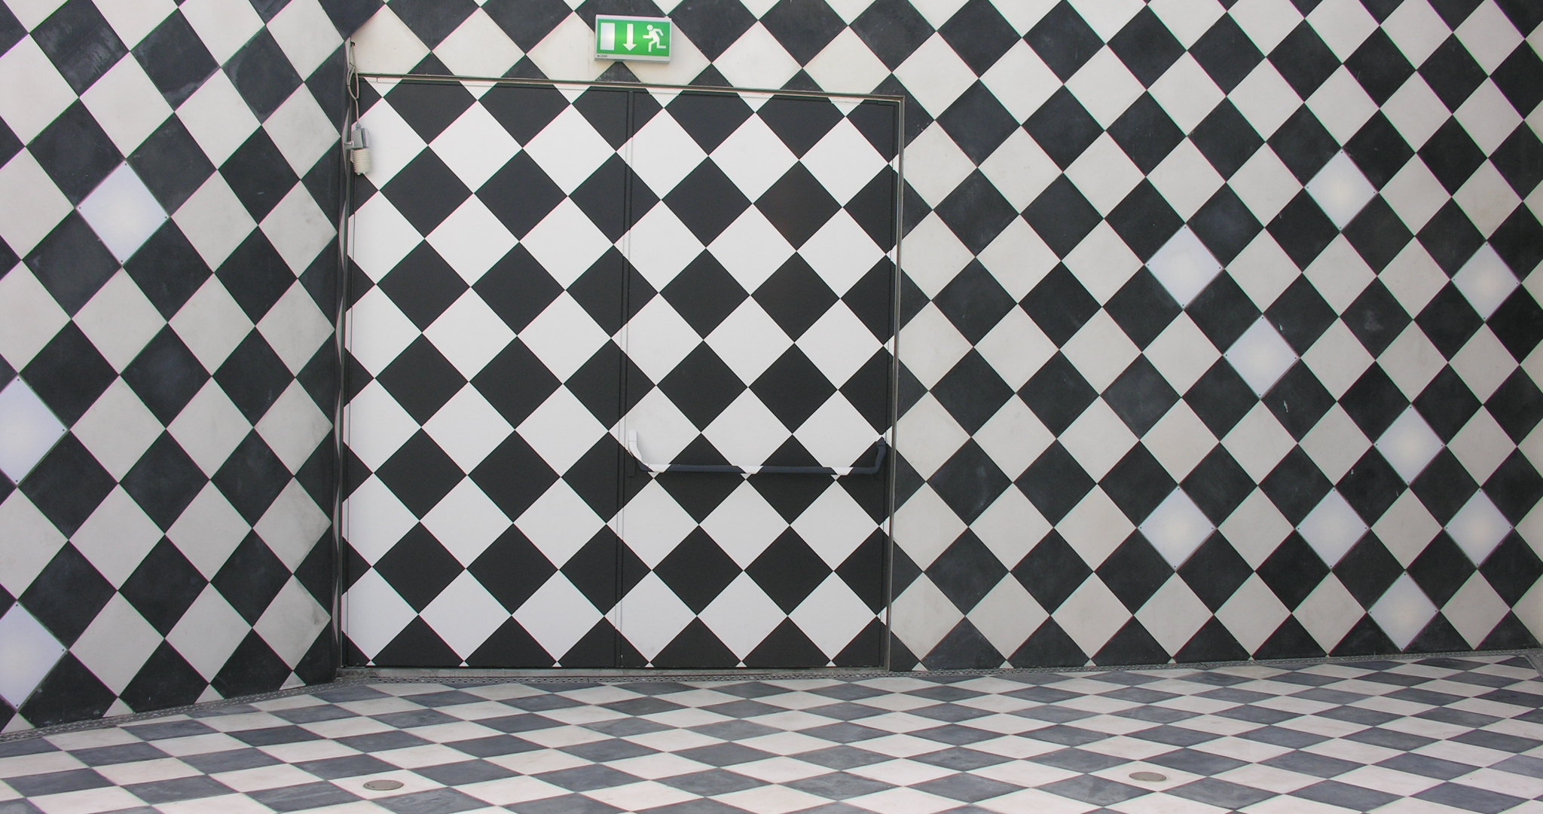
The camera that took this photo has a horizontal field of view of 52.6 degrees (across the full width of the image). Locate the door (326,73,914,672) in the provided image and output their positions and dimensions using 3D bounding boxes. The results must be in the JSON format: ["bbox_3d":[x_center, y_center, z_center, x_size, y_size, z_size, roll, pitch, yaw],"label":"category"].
[{"bbox_3d":[-0.667,-0.131,7.093,2.530,2.680,0.100,1,1,-8],"label":"door"}]

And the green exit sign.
[{"bbox_3d":[-0.619,-1.653,7.009,0.336,0.200,0.060,1,1,-8],"label":"green exit sign"}]

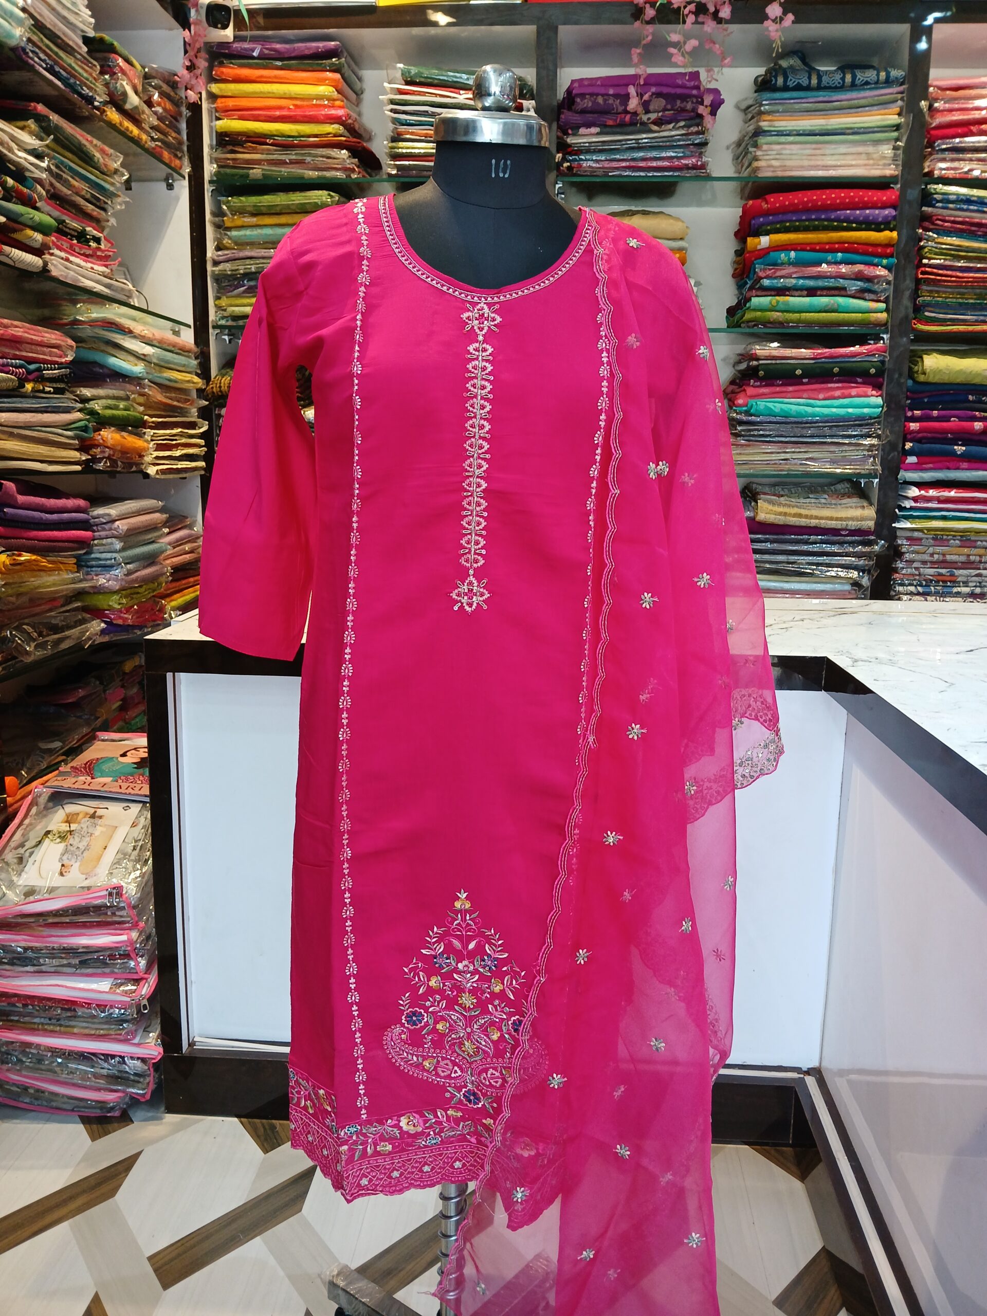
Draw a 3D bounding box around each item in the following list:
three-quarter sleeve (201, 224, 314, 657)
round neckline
[{"bbox_3d":[-0.258,-0.226,1.080,0.125,0.450,0.120,6,9,-1],"label":"three-quarter sleeve"},{"bbox_3d":[-0.007,-0.420,1.015,0.215,0.122,0.110,1,9,0],"label":"round neckline"}]

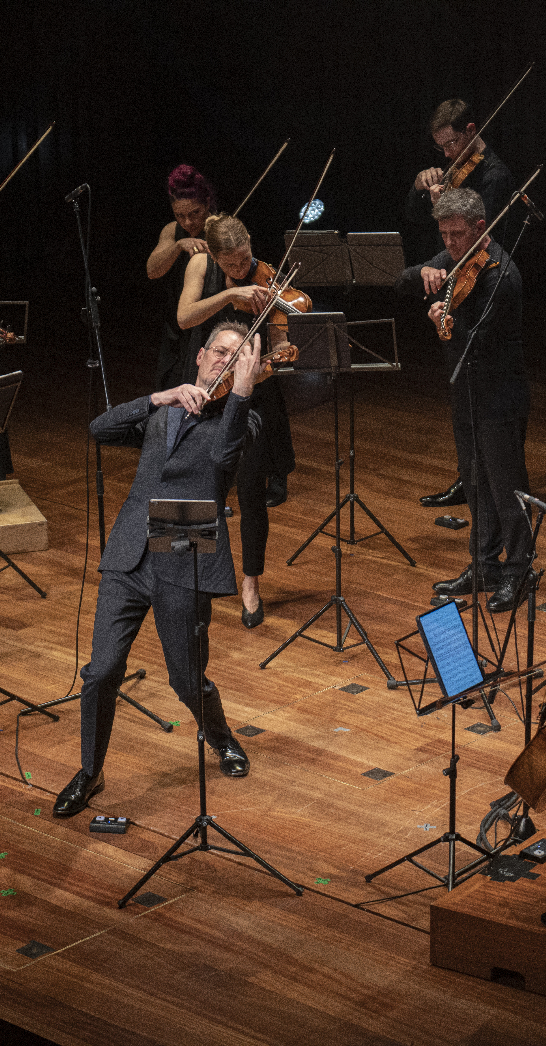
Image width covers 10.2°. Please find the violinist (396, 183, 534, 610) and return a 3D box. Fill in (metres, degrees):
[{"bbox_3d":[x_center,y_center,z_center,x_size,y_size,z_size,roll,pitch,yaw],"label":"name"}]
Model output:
[{"bbox_3d":[0.820,-0.517,12.674,0.520,1.745,0.600,-17,23,-40],"label":"violinist"}]

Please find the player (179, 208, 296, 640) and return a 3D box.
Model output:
[{"bbox_3d":[-0.157,-0.400,12.085,0.540,1.660,0.500,-5,18,-11],"label":"player"}]

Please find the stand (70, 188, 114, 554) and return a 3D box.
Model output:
[{"bbox_3d":[-0.675,-0.269,11.200,0.570,1.980,0.570,-7,19,-17],"label":"stand"}]

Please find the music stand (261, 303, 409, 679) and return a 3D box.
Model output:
[{"bbox_3d":[0.218,-0.139,11.677,0.530,1.400,0.520,-3,18,-5],"label":"music stand"}]

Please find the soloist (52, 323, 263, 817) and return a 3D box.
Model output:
[{"bbox_3d":[-0.400,0.135,10.647,0.740,1.588,0.750,1,18,5],"label":"soloist"}]

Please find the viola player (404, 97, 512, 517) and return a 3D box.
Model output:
[{"bbox_3d":[0.830,-0.990,13.711,0.500,1.845,0.540,-15,23,-38],"label":"viola player"}]

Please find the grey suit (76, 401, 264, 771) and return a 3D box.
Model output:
[{"bbox_3d":[-0.359,0.203,10.711,0.640,1.298,0.580,1,18,5],"label":"grey suit"}]

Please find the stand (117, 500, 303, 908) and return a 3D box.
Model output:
[{"bbox_3d":[-0.216,0.517,9.806,0.570,1.310,0.510,1,18,5],"label":"stand"}]

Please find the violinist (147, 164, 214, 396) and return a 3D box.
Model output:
[{"bbox_3d":[-0.283,-0.842,13.754,0.580,1.567,0.500,-4,18,-11],"label":"violinist"}]

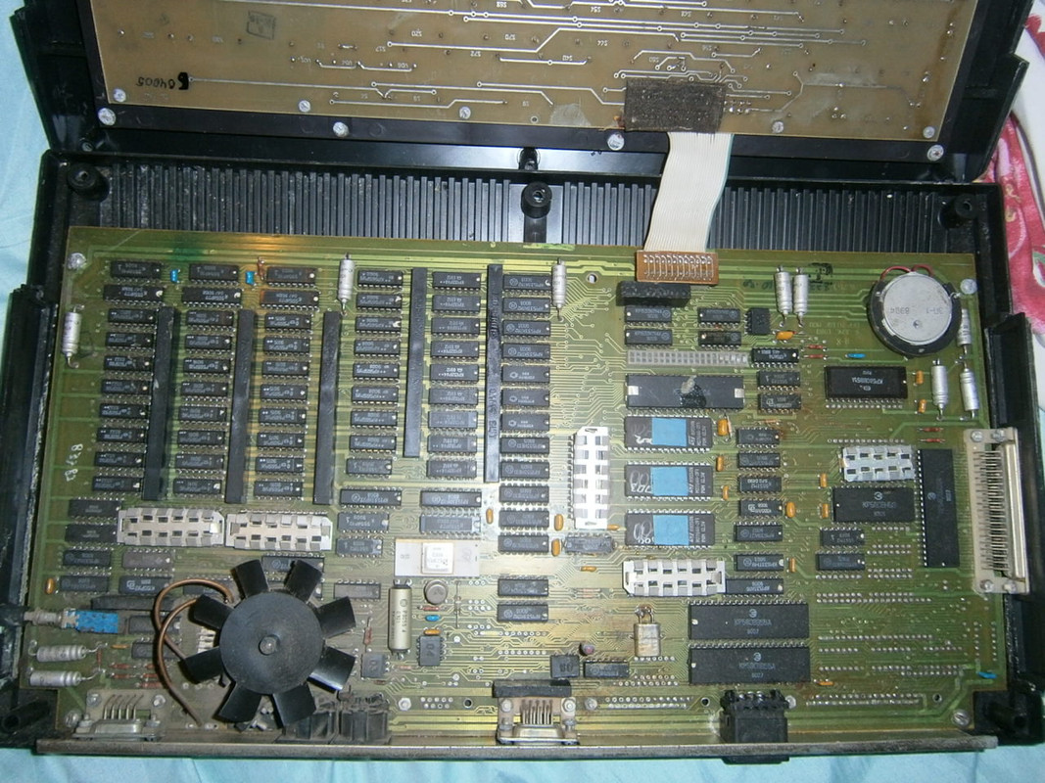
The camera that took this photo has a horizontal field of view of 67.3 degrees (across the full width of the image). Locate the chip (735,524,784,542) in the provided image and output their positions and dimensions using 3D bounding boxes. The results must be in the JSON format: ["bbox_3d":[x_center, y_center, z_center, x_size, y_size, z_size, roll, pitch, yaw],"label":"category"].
[{"bbox_3d":[0.099,0.060,0.330,0.020,0.004,0.008,1,82,-3],"label":"chip"}]

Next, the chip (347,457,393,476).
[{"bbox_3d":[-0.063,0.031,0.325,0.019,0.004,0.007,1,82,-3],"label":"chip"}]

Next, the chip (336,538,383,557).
[{"bbox_3d":[-0.065,0.063,0.318,0.019,0.004,0.007,1,81,-3],"label":"chip"}]

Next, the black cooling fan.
[{"bbox_3d":[-0.095,0.095,0.297,0.063,0.019,0.062,1,83,-3],"label":"black cooling fan"}]

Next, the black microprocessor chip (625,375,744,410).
[{"bbox_3d":[0.069,0.001,0.336,0.050,0.005,0.015,1,82,-3],"label":"black microprocessor chip"}]

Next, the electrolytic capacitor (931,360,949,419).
[{"bbox_3d":[0.180,-0.001,0.338,0.006,0.006,0.025,1,83,-3],"label":"electrolytic capacitor"}]

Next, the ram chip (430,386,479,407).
[{"bbox_3d":[-0.029,0.003,0.328,0.021,0.004,0.007,1,81,-3],"label":"ram chip"}]

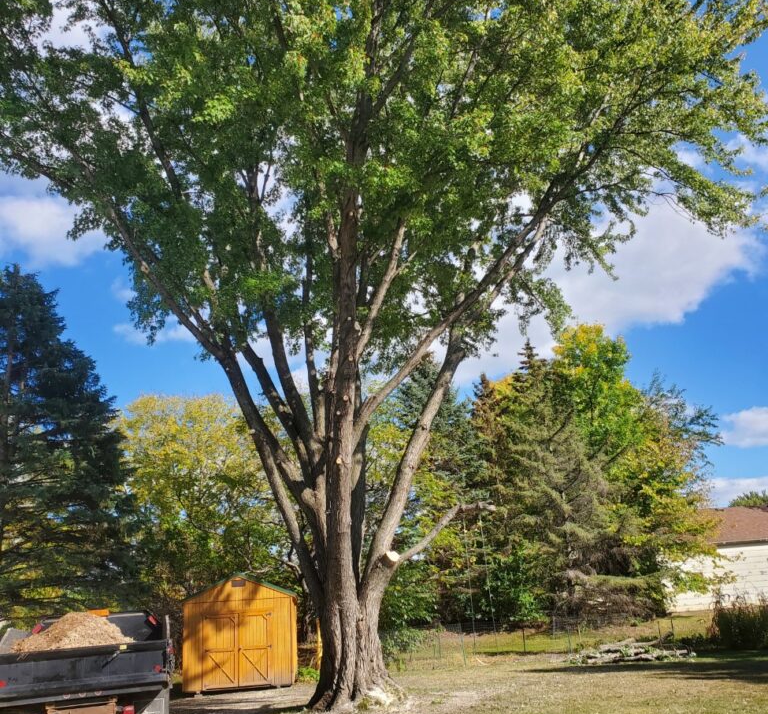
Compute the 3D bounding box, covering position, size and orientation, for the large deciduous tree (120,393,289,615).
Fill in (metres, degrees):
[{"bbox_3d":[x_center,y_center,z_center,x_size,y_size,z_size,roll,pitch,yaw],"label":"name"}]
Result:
[{"bbox_3d":[-7.408,6.895,32.665,7.800,11.000,7.400,-3,-17,0],"label":"large deciduous tree"}]

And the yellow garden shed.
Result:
[{"bbox_3d":[-4.301,8.552,24.120,3.250,3.150,4.100,-2,-17,-4],"label":"yellow garden shed"}]

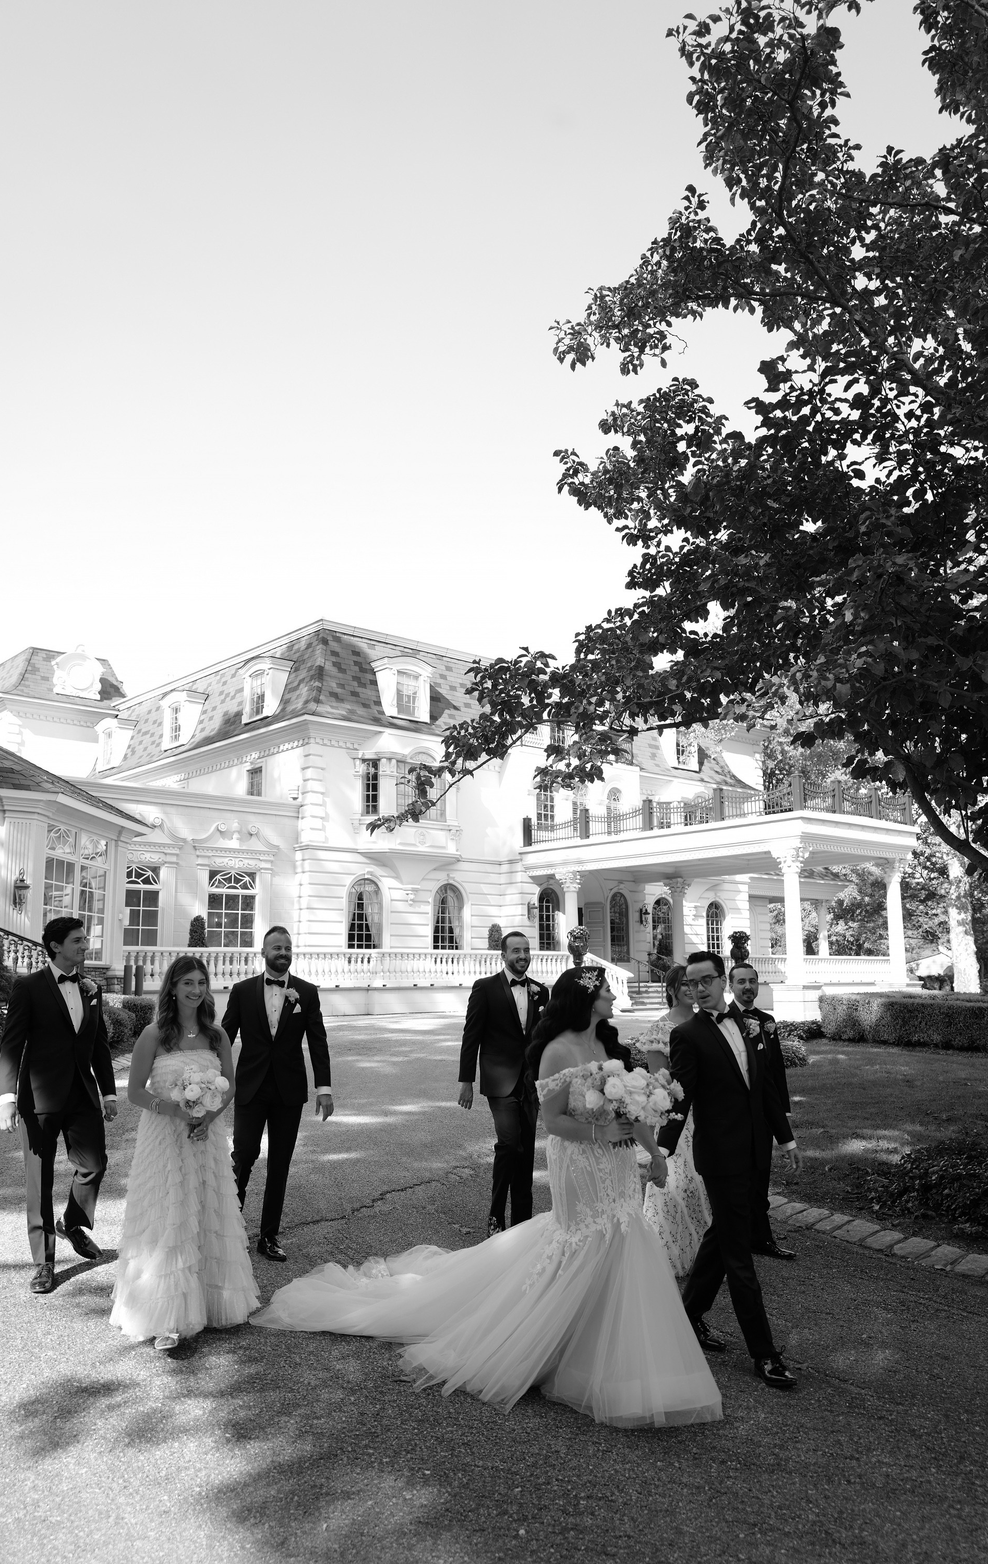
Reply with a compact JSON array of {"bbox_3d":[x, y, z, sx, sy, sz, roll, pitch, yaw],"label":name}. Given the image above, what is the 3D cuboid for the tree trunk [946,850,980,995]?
[{"bbox_3d":[12.623,3.871,32.798,0.720,4.300,0.720,-4,-10,19],"label":"tree trunk"}]

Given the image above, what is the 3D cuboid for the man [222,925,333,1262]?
[{"bbox_3d":[-1.270,1.767,7.113,0.660,1.840,0.540,2,-10,-13],"label":"man"}]

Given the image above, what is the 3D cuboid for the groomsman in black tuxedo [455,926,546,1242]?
[{"bbox_3d":[0.100,1.874,7.756,0.600,1.840,0.530,5,-11,-30],"label":"groomsman in black tuxedo"}]

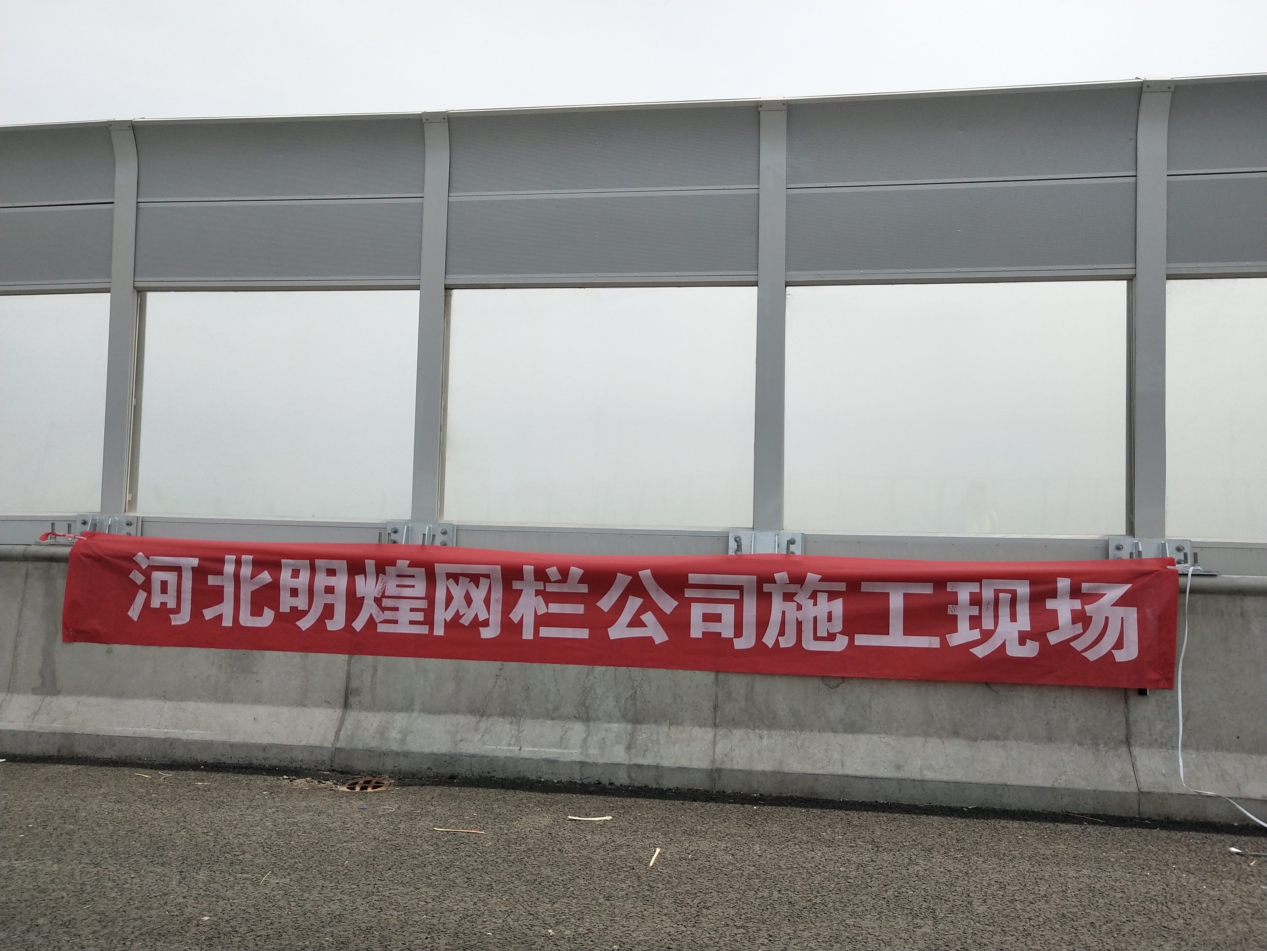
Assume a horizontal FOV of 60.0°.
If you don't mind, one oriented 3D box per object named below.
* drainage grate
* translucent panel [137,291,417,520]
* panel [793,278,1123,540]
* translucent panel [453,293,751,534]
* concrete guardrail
[{"bbox_3d":[-1.340,1.551,5.507,0.250,0.030,0.250,1,-3,9],"label":"drainage grate"},{"bbox_3d":[-2.181,-0.431,6.687,1.880,1.420,0.060,1,-3,9],"label":"translucent panel"},{"bbox_3d":[1.769,-0.373,6.062,1.880,1.420,0.060,1,-3,9],"label":"panel"},{"bbox_3d":[-0.206,-0.404,6.374,1.880,1.420,0.060,1,-3,9],"label":"translucent panel"},{"bbox_3d":[-0.344,1.016,5.867,7.000,1.130,0.550,1,-3,9],"label":"concrete guardrail"}]

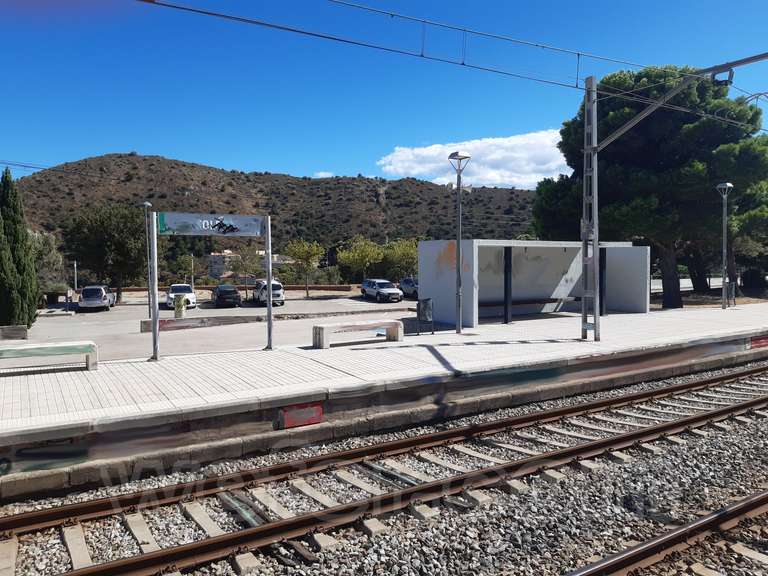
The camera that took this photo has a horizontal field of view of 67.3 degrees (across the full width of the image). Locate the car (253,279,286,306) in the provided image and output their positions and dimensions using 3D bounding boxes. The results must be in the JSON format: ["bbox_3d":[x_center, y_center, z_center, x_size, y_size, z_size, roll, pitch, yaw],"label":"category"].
[{"bbox_3d":[-8.120,0.335,41.000,1.800,1.720,4.350,-1,1,-15],"label":"car"}]

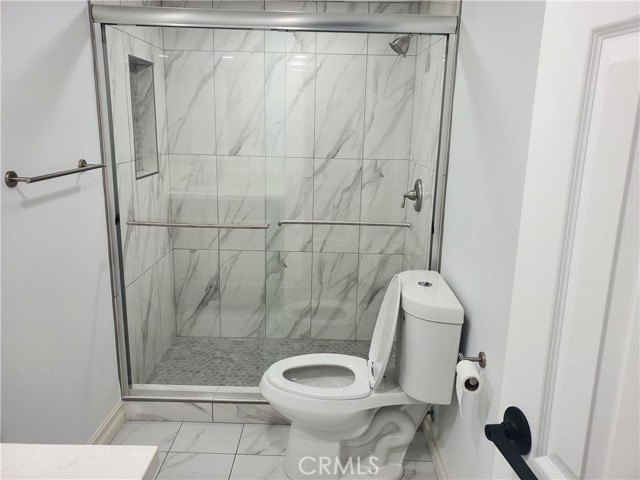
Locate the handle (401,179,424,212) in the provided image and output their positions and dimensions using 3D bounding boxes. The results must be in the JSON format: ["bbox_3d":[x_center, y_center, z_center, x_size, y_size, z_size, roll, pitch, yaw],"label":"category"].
[{"bbox_3d":[0.505,-0.245,2.668,0.106,0.178,0.172,1,13,0],"label":"handle"}]

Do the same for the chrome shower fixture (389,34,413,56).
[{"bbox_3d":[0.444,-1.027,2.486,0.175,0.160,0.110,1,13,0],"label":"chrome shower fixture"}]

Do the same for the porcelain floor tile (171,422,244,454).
[{"bbox_3d":[-0.532,0.945,2.285,0.305,0.011,0.230,1,13,0],"label":"porcelain floor tile"}]

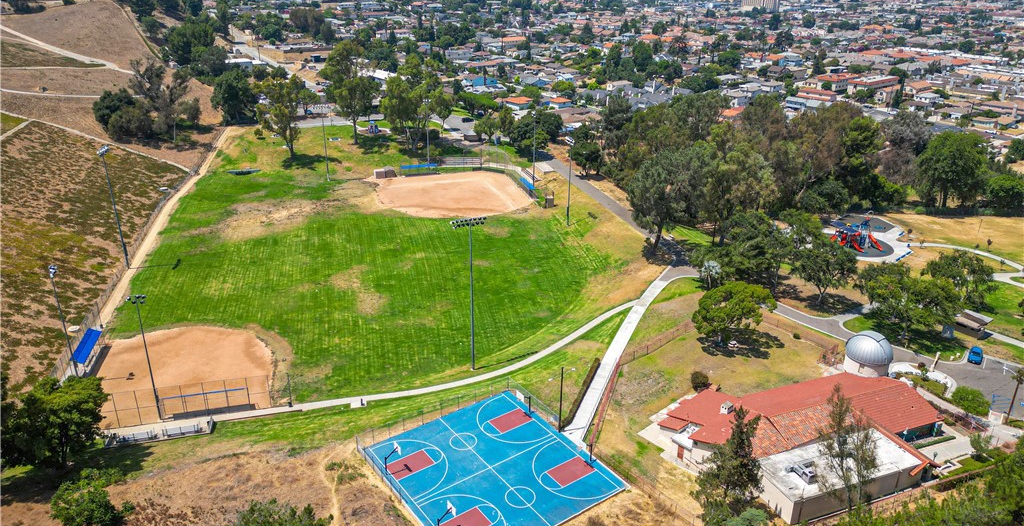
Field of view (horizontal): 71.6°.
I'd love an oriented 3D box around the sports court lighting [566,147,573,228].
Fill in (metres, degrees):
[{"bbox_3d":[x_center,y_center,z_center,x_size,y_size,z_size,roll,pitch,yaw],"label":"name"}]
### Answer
[{"bbox_3d":[12.523,-17.379,154.017,1.200,19.900,4.000,-11,25,-23],"label":"sports court lighting"}]

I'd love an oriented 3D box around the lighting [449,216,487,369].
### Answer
[{"bbox_3d":[-5.967,5.048,105.116,5.200,25.090,1.200,-8,25,-19],"label":"lighting"}]

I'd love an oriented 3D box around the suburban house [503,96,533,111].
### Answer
[{"bbox_3d":[3.084,-71.478,316.594,10.200,4.700,10.600,20,30,38],"label":"suburban house"}]

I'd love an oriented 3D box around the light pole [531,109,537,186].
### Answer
[{"bbox_3d":[5.652,-28.665,178.617,1.200,19.320,3.000,-8,24,-18],"label":"light pole"}]

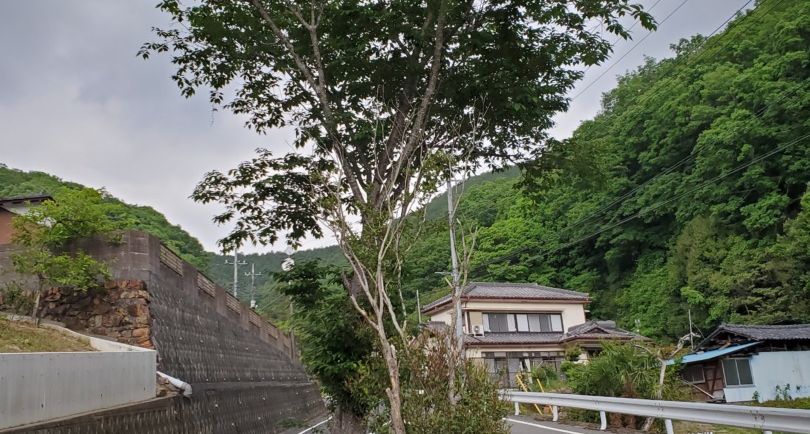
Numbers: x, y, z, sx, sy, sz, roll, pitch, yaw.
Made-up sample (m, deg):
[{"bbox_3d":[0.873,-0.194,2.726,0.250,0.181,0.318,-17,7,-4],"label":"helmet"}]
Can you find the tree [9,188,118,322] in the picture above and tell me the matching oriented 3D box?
[{"bbox_3d":[-6.231,0.684,14.800,1.900,2.250,1.800,1,-14,-23],"label":"tree"}]

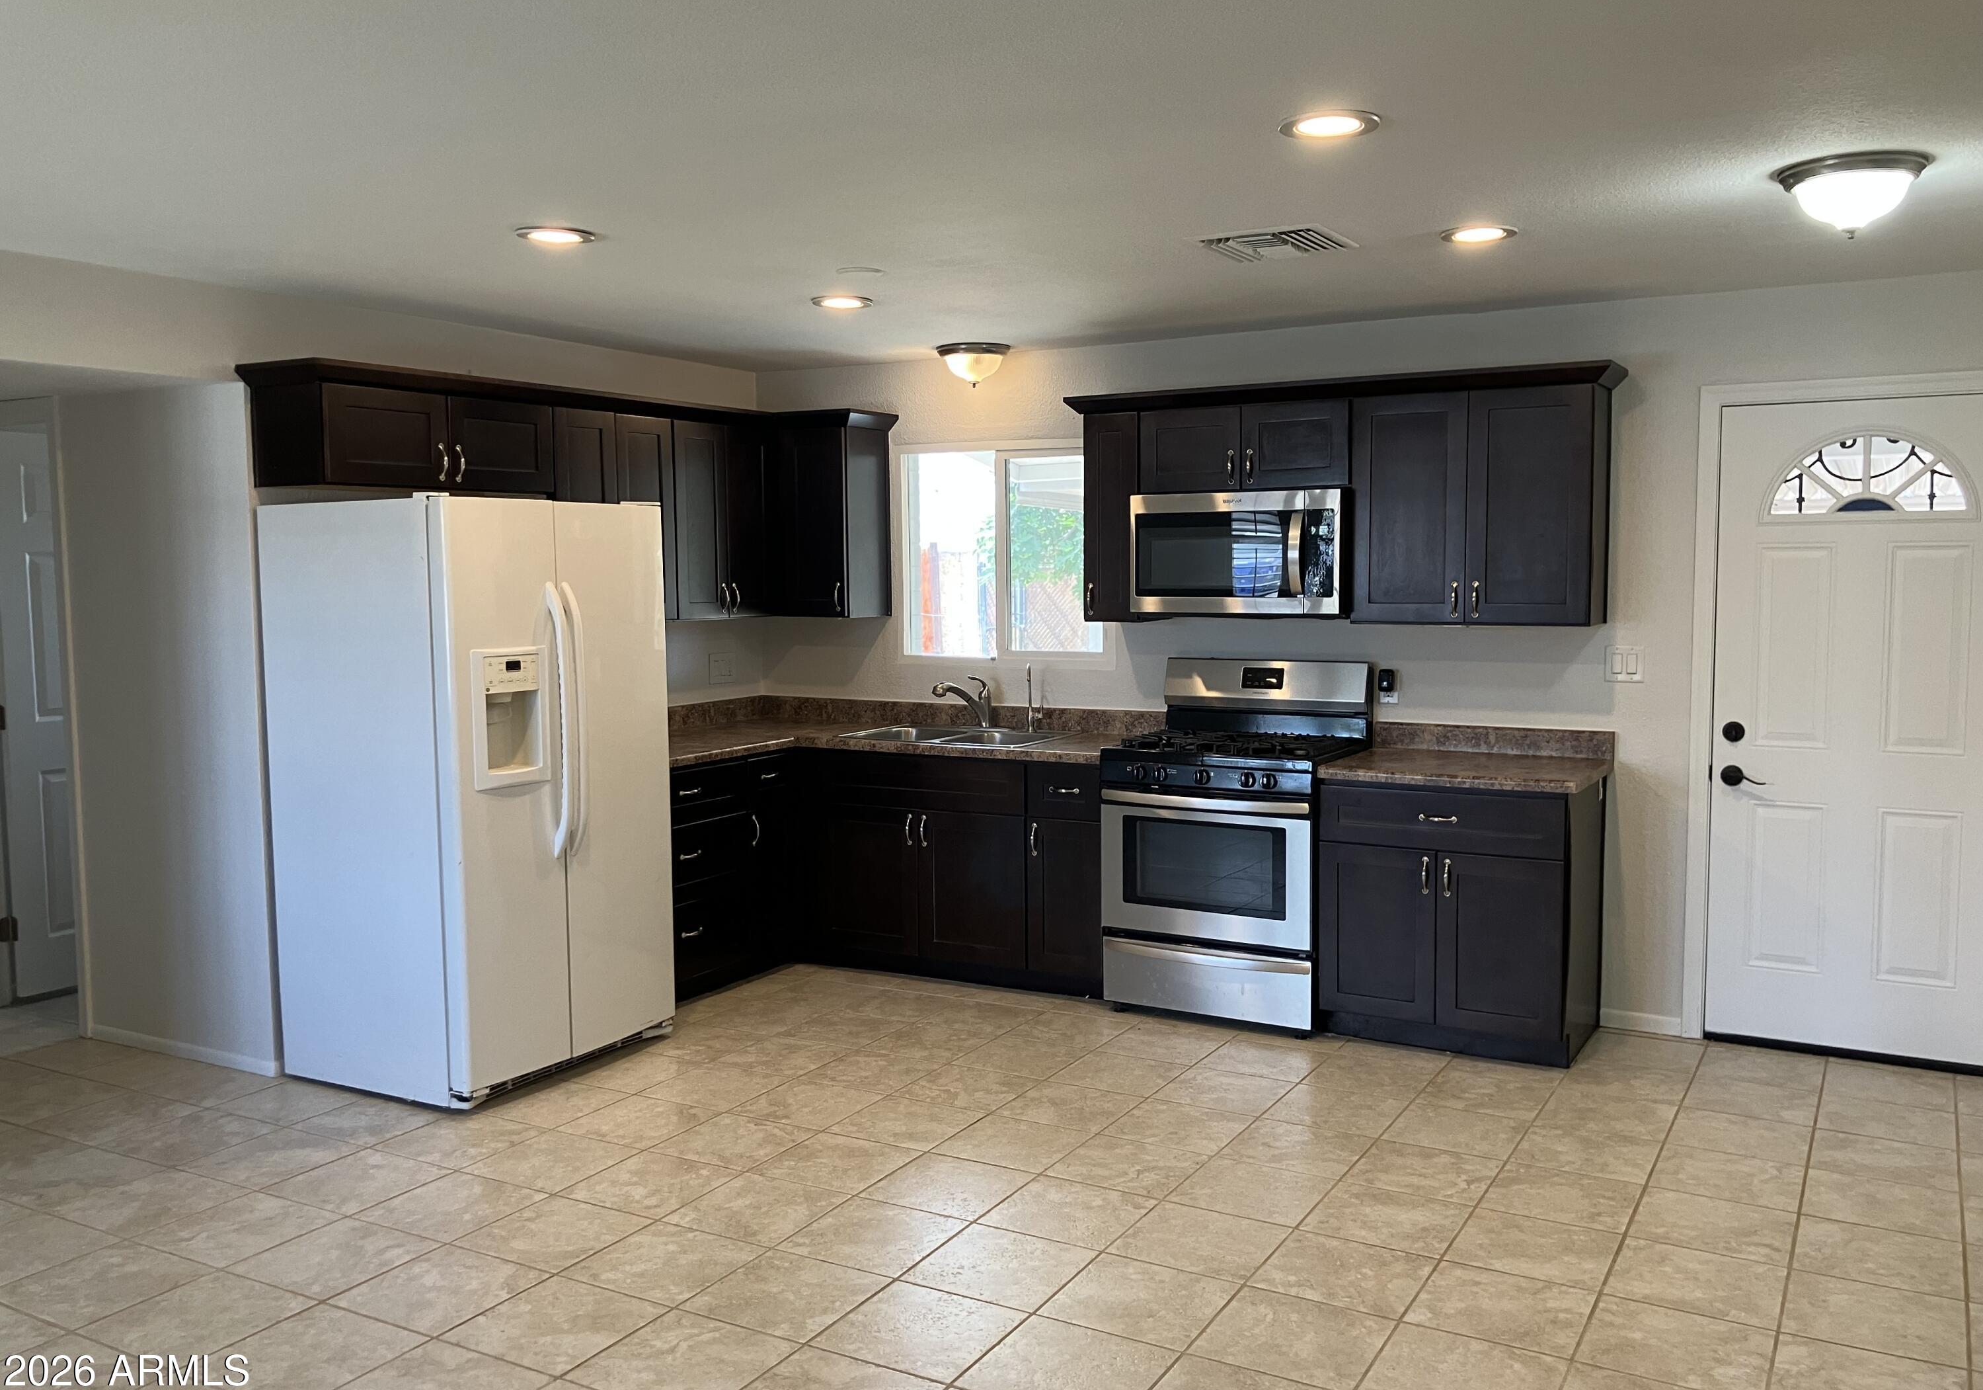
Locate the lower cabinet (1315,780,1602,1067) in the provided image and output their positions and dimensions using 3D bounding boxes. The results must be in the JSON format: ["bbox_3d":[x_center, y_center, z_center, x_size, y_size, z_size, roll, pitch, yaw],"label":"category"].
[{"bbox_3d":[1.550,0.690,5.269,0.766,0.872,0.645,2,5,30],"label":"lower cabinet"}]

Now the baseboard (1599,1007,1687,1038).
[{"bbox_3d":[2.153,1.087,5.320,0.261,0.062,0.013,2,5,30],"label":"baseboard"}]

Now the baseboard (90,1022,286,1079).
[{"bbox_3d":[-2.660,1.154,5.266,0.982,0.057,0.014,2,5,30],"label":"baseboard"}]

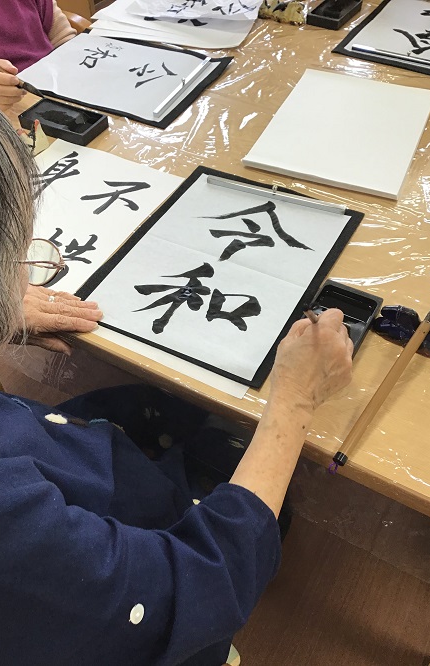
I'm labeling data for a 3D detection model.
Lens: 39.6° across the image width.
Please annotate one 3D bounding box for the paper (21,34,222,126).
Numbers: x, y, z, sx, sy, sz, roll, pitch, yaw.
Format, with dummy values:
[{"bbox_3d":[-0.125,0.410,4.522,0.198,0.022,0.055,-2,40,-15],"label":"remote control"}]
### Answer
[{"bbox_3d":[-0.185,-0.517,1.170,0.362,0.014,0.275,24,53,21],"label":"paper"}]

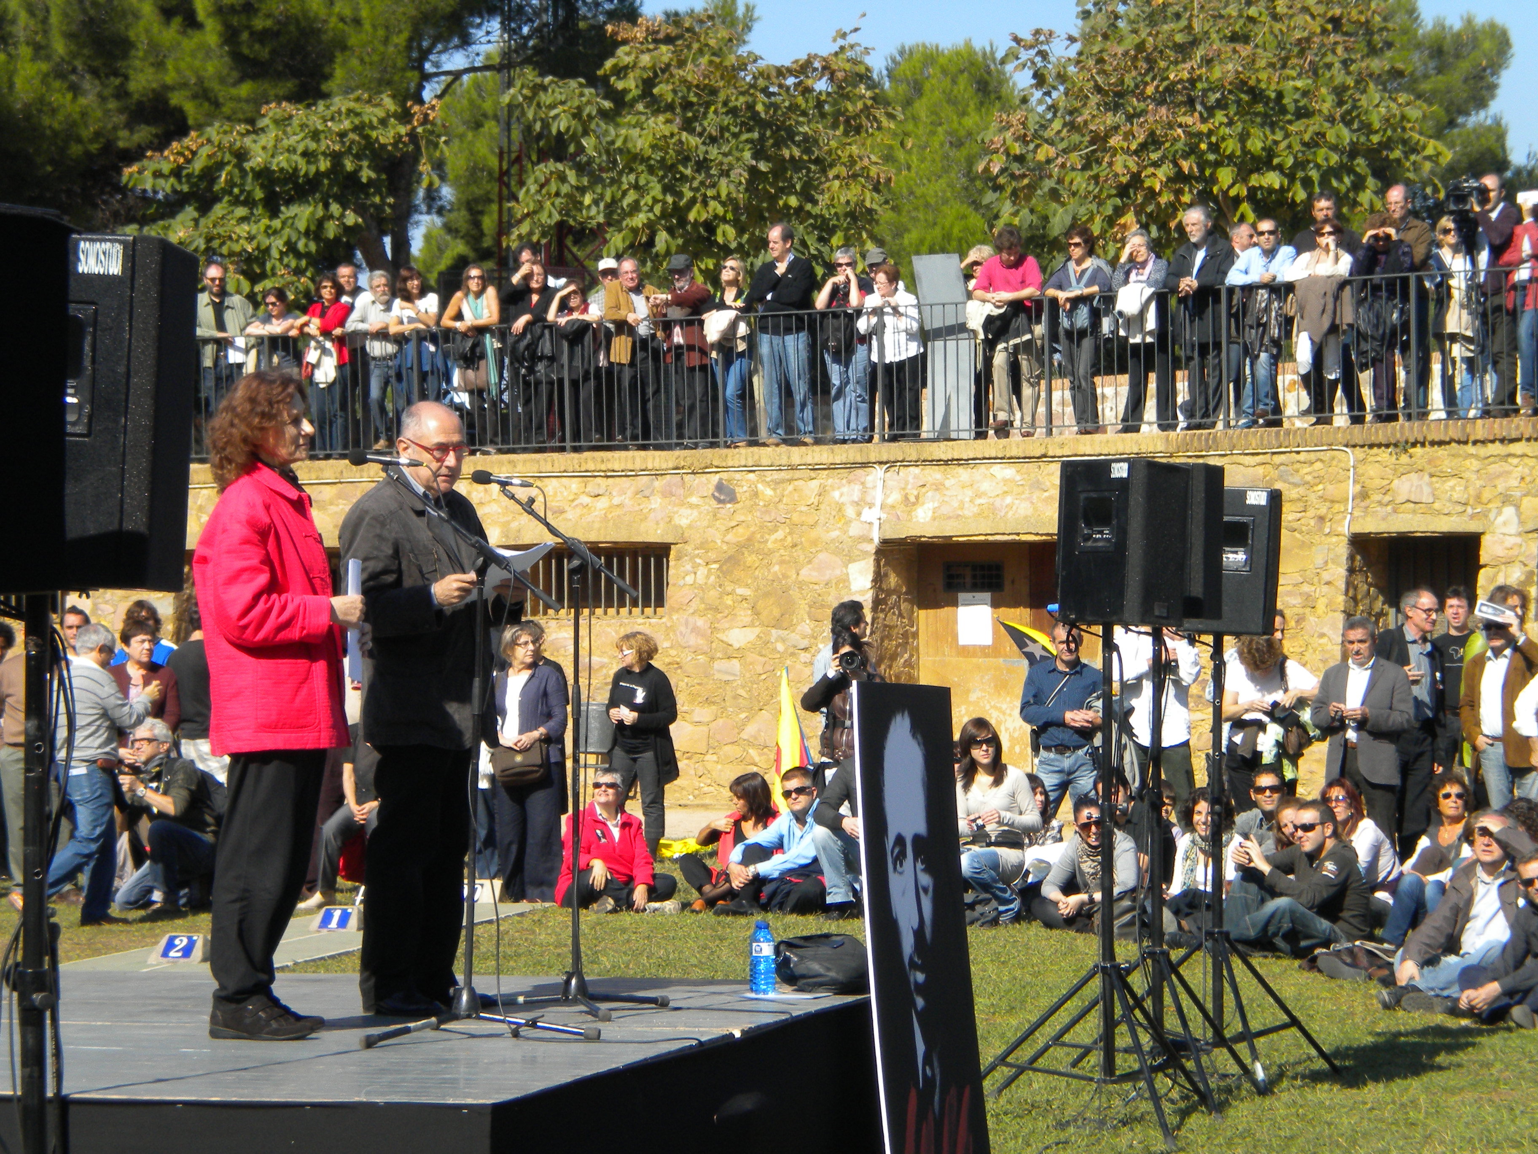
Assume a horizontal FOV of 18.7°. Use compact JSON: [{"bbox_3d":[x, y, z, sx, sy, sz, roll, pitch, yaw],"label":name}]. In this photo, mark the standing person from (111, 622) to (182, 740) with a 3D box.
[{"bbox_3d":[-3.706,1.074,27.700,0.480,1.640,0.320,0,0,3],"label":"standing person"}]

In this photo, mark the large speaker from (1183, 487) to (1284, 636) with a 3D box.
[{"bbox_3d":[1.648,-0.056,16.600,0.380,0.522,0.300,3,-1,10],"label":"large speaker"}]

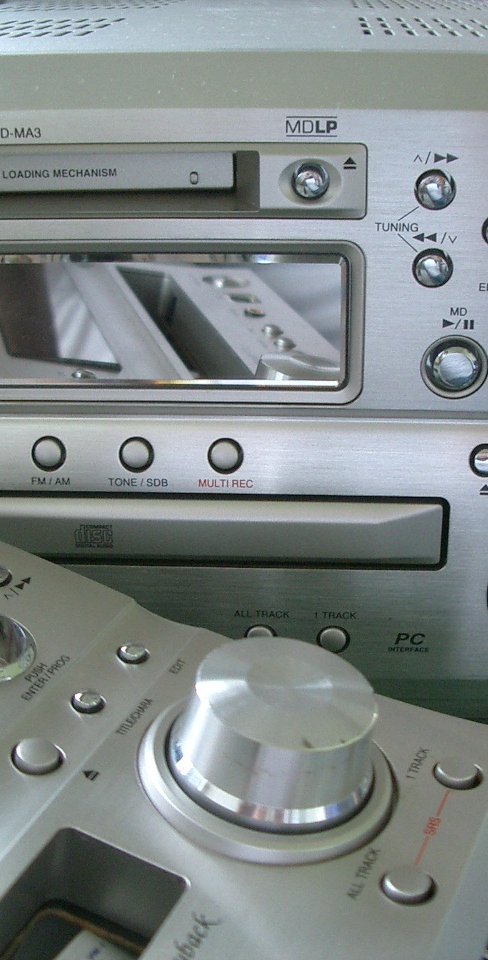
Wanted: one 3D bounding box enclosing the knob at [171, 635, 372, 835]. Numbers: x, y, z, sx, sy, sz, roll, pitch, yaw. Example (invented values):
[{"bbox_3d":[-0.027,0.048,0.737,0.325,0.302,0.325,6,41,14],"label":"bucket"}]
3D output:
[{"bbox_3d":[0.005,0.036,0.189,0.031,0.013,0.031,9,28,-4],"label":"knob"}]

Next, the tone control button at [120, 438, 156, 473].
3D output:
[{"bbox_3d":[-0.021,-0.005,0.256,0.007,0.007,0.003,1,12,4],"label":"tone control button"}]

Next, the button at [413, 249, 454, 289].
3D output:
[{"bbox_3d":[0.035,-0.039,0.238,0.007,0.007,0.004,1,21,4],"label":"button"}]

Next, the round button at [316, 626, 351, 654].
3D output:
[{"bbox_3d":[0.018,0.033,0.267,0.007,0.007,0.003,1,21,4],"label":"round button"}]

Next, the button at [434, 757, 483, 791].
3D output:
[{"bbox_3d":[0.033,0.045,0.198,0.007,0.003,0.007,18,28,14],"label":"button"}]

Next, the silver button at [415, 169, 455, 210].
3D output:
[{"bbox_3d":[0.034,-0.052,0.233,0.007,0.007,0.004,1,21,4],"label":"silver button"}]

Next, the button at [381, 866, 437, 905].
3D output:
[{"bbox_3d":[0.022,0.054,0.172,0.008,0.003,0.008,5,25,-2],"label":"button"}]

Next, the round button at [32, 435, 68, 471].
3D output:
[{"bbox_3d":[-0.039,-0.005,0.257,0.007,0.007,0.003,1,12,4],"label":"round button"}]

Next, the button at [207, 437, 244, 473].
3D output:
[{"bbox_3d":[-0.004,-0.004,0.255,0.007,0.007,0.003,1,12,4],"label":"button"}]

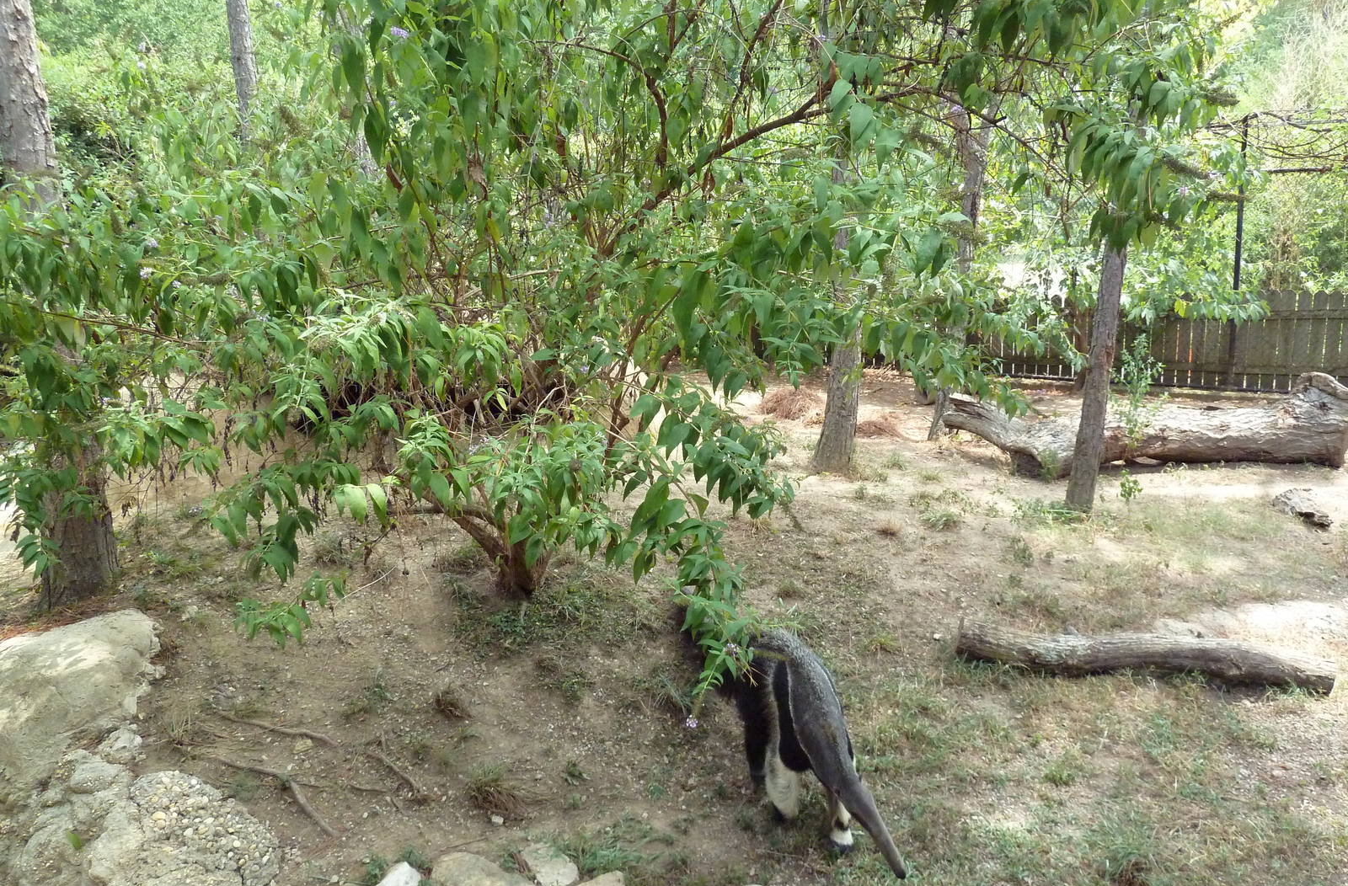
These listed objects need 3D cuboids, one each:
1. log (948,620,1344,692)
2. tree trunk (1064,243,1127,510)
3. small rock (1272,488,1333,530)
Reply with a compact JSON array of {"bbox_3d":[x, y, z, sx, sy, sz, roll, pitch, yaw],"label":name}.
[{"bbox_3d":[1.936,0.907,4.104,1.428,0.155,0.200,2,11,21],"label":"log"},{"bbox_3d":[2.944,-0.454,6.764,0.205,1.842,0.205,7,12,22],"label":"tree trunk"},{"bbox_3d":[4.114,0.431,6.370,0.330,0.160,0.360,1,10,17],"label":"small rock"}]

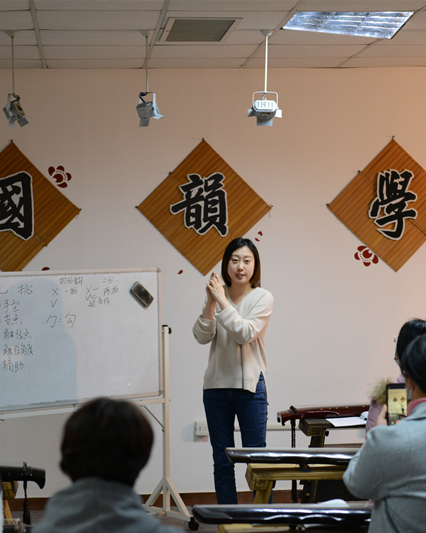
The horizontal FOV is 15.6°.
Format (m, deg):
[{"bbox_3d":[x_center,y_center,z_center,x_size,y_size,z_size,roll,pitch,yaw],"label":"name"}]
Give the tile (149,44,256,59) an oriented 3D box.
[{"bbox_3d":[-0.054,-1.214,8.721,0.600,0.020,0.612,-1,1,-5],"label":"tile"}]

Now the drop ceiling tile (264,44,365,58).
[{"bbox_3d":[0.542,-1.223,8.759,0.595,0.020,0.595,-1,1,-5],"label":"drop ceiling tile"}]

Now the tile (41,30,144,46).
[{"bbox_3d":[-0.600,-1.192,8.053,0.598,0.018,0.598,-1,1,-5],"label":"tile"}]

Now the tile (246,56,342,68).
[{"bbox_3d":[0.496,-1.233,9.335,0.600,0.020,0.520,-1,1,-5],"label":"tile"}]

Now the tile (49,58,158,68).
[{"bbox_3d":[-0.700,-1.214,9.234,0.600,0.020,0.520,-1,1,-5],"label":"tile"}]

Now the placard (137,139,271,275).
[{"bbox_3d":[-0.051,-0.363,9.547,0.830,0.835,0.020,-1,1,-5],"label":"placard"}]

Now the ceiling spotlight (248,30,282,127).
[{"bbox_3d":[0.262,-0.952,7.896,0.170,0.482,0.180,-1,1,-5],"label":"ceiling spotlight"}]

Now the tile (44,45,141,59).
[{"bbox_3d":[-0.654,-1.204,8.655,0.595,0.020,0.595,-1,1,-5],"label":"tile"}]

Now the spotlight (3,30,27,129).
[{"bbox_3d":[-0.988,-0.933,7.800,0.105,0.495,0.125,0,1,28],"label":"spotlight"}]

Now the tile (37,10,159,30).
[{"bbox_3d":[-0.549,-1.185,7.450,0.600,0.020,0.612,-1,1,-5],"label":"tile"}]

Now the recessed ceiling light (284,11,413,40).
[{"bbox_3d":[0.647,-1.180,7.546,0.600,0.070,0.600,-1,1,-5],"label":"recessed ceiling light"}]

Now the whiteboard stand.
[{"bbox_3d":[-0.265,0.915,8.877,0.070,1.159,0.500,-2,1,-41],"label":"whiteboard stand"}]

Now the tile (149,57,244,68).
[{"bbox_3d":[-0.104,-1.219,9.272,0.598,0.018,0.540,-1,1,-5],"label":"tile"}]

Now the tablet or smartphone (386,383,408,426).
[{"bbox_3d":[0.612,0.460,5.150,0.072,0.146,0.009,-3,1,-17],"label":"tablet or smartphone"}]

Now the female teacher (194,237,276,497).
[{"bbox_3d":[0.111,0.682,8.065,0.430,1.655,0.360,0,1,21],"label":"female teacher"}]

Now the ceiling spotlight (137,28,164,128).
[{"bbox_3d":[-0.320,-0.944,7.833,0.170,0.479,0.170,0,1,45],"label":"ceiling spotlight"}]

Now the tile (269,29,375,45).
[{"bbox_3d":[0.595,-1.213,8.161,0.600,0.020,0.612,-1,1,-5],"label":"tile"}]

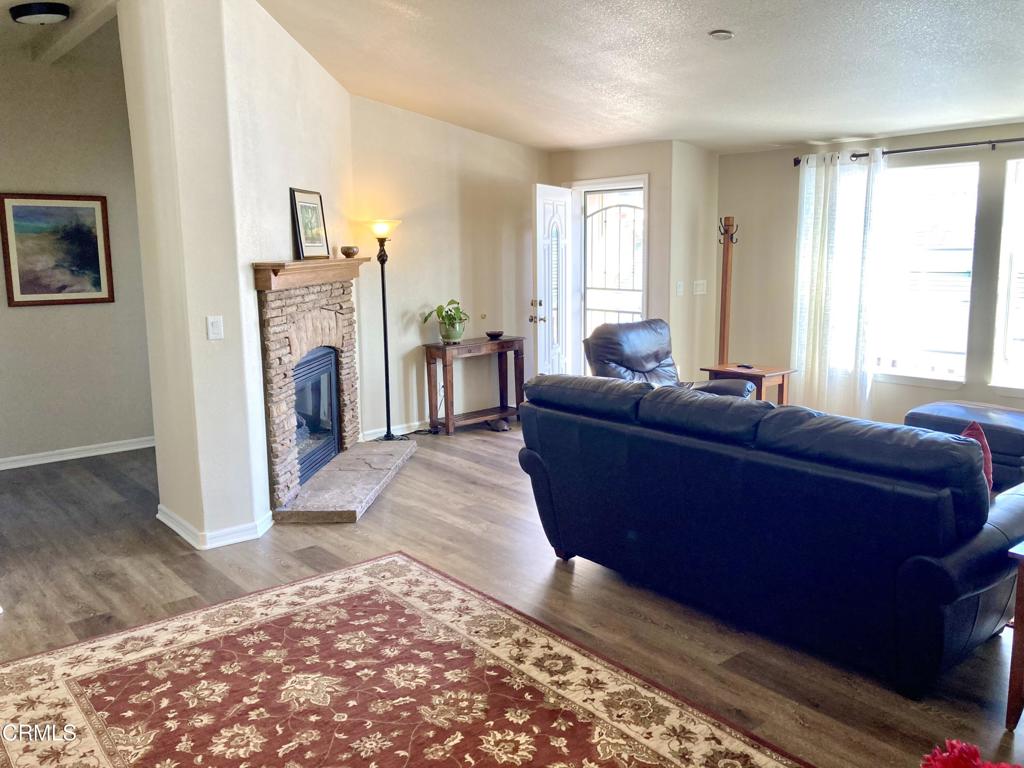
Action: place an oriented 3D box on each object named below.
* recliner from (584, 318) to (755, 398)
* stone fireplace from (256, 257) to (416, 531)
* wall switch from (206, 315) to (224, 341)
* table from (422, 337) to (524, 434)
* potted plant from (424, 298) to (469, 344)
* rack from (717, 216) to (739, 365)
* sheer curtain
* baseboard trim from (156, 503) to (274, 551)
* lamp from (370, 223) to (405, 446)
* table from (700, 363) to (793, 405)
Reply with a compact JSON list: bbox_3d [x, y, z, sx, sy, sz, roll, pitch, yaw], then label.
[{"bbox_3d":[1.174,0.074,5.841,0.930,0.970,0.980,-9,12,-41],"label":"recliner"},{"bbox_3d":[-1.078,-0.082,5.455,0.530,1.455,1.870,0,9,3],"label":"stone fireplace"},{"bbox_3d":[-1.486,-0.282,4.153,0.074,0.116,0.012,-9,12,-41],"label":"wall switch"},{"bbox_3d":[-0.311,0.002,7.211,0.930,0.732,0.340,-9,12,-41],"label":"table"},{"bbox_3d":[-0.510,-0.518,6.983,0.340,0.375,0.310,-9,12,-41],"label":"potted plant"},{"bbox_3d":[1.784,-0.510,6.993,0.420,1.755,0.420,-9,12,-41],"label":"rack"},{"bbox_3d":[2.489,-0.676,6.415,0.120,2.150,0.700,-9,12,-41],"label":"sheer curtain"},{"bbox_3d":[-1.643,0.747,4.636,0.500,0.086,0.730,-9,12,-41],"label":"baseboard trim"},{"bbox_3d":[-1.000,-0.404,6.553,0.310,1.755,0.310,-1,9,0],"label":"lamp"},{"bbox_3d":[1.896,0.161,6.619,0.460,0.540,0.580,-9,12,-41],"label":"table"}]

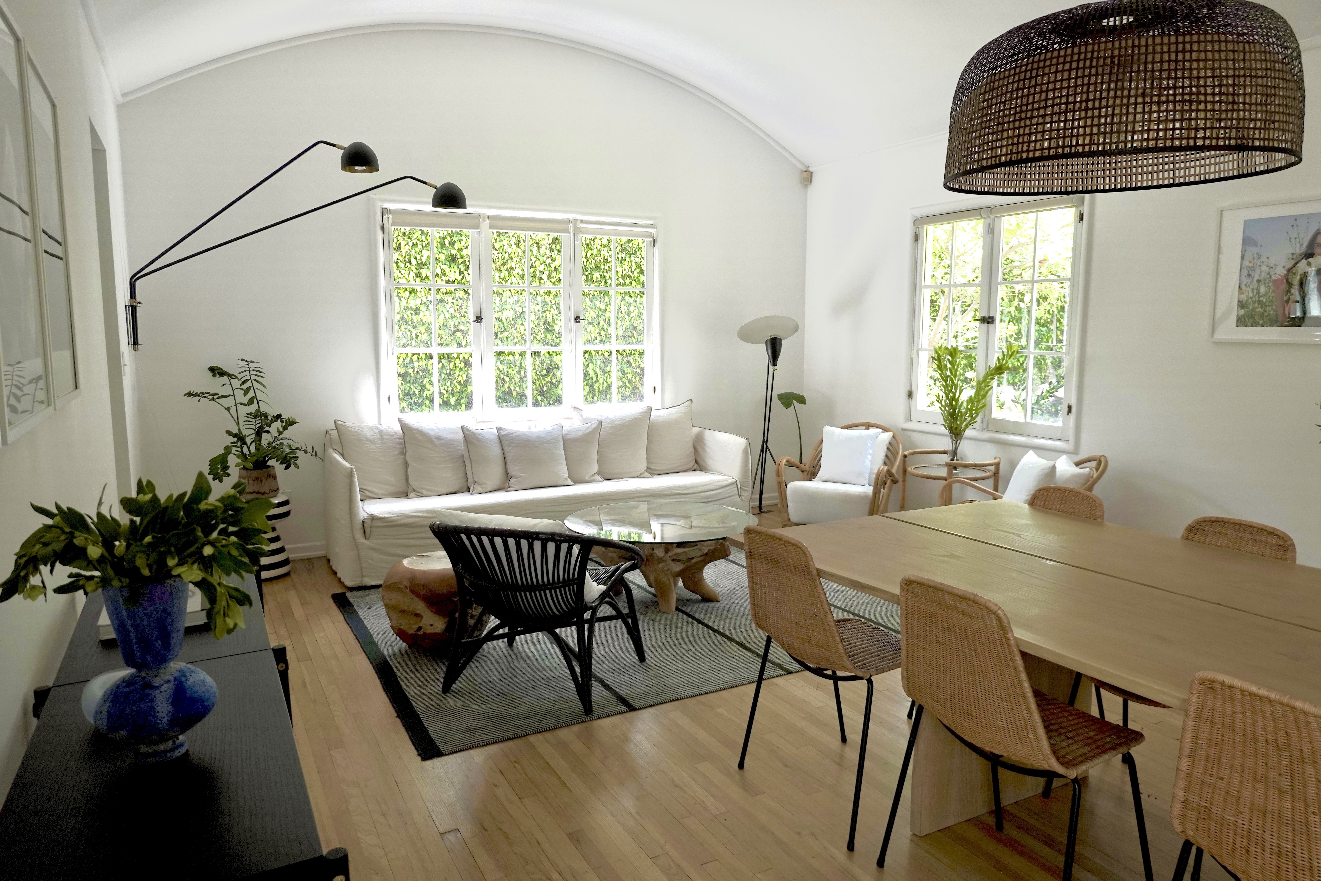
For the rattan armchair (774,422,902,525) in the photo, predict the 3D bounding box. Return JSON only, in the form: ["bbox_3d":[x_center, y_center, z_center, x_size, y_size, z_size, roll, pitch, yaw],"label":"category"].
[{"bbox_3d":[1.226,0.275,5.727,0.700,0.765,0.700,5,9,34],"label":"rattan armchair"}]

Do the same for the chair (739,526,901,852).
[{"bbox_3d":[0.554,0.691,2.726,0.522,0.834,0.551,-4,8,-27],"label":"chair"}]

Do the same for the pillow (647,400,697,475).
[{"bbox_3d":[0.020,-0.021,6.002,0.520,0.500,0.180,-4,-6,-28],"label":"pillow"}]

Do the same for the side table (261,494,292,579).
[{"bbox_3d":[-2.393,0.579,5.212,0.384,0.435,0.384,-4,8,-27],"label":"side table"}]

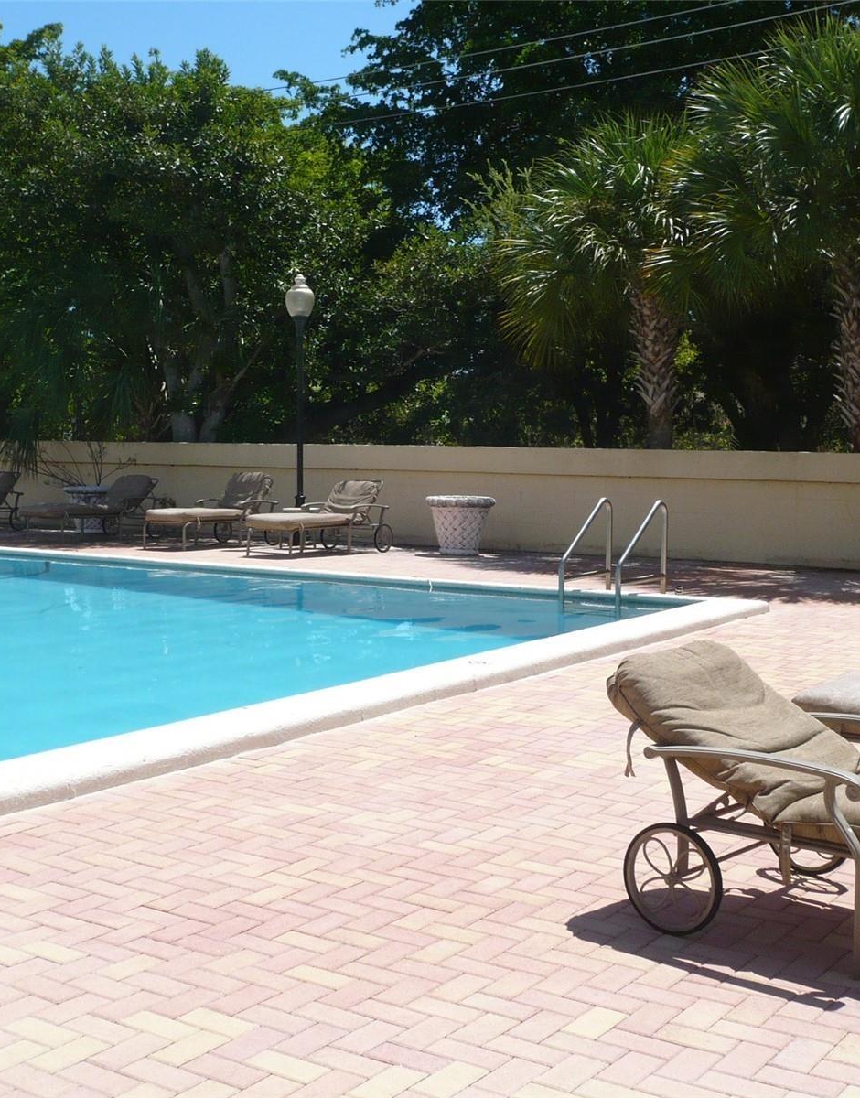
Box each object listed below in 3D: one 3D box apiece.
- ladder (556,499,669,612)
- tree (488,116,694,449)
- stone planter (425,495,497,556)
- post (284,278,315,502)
[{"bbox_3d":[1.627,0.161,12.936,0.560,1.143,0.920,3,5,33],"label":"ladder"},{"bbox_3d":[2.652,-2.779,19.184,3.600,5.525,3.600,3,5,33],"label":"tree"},{"bbox_3d":[0.376,-0.298,18.200,0.845,0.697,0.845,0,4,0],"label":"stone planter"},{"bbox_3d":[-1.685,-1.792,19.179,0.410,3.490,0.410,0,4,0],"label":"post"}]

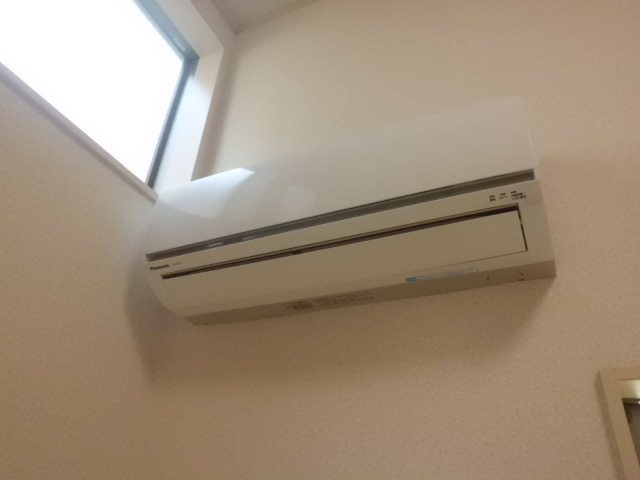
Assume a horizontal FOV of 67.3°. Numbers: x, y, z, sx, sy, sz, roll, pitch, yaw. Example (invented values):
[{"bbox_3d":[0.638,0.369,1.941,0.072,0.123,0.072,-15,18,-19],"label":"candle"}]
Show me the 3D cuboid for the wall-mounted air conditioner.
[{"bbox_3d":[0.022,-0.037,1.004,0.800,0.283,0.222,-11,-35,23],"label":"wall-mounted air conditioner"}]

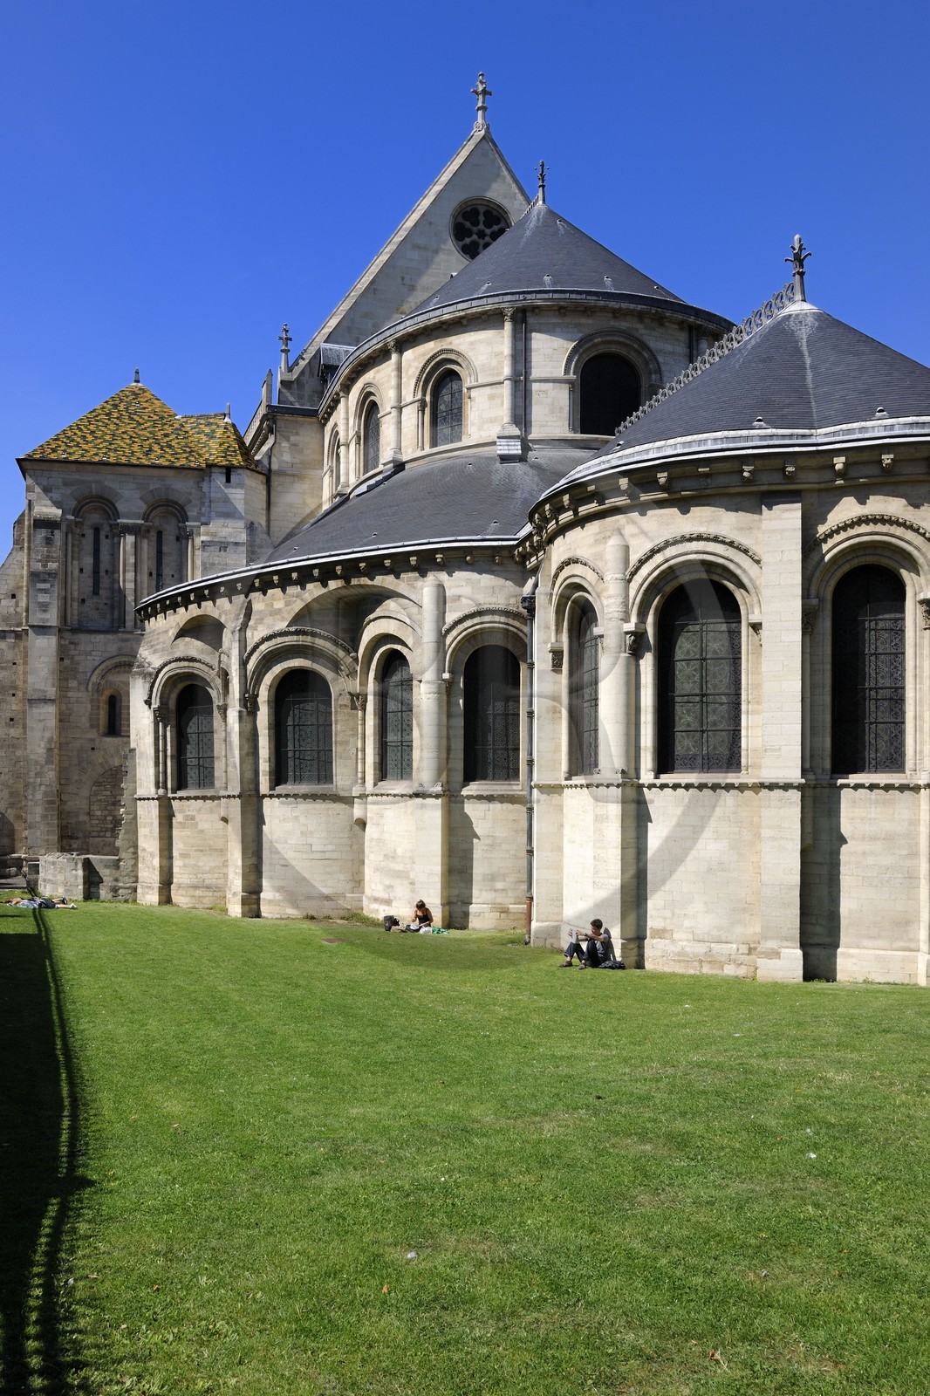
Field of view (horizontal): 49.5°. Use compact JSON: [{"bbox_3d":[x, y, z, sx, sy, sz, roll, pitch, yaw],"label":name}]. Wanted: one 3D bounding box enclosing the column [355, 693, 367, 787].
[{"bbox_3d":[-2.365,0.954,22.900,0.270,2.160,0.280,0,-2,3],"label":"column"}]

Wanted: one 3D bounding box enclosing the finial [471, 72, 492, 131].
[{"bbox_3d":[0.771,-27.229,46.000,0.880,2.500,0.550,0,-2,-13],"label":"finial"}]

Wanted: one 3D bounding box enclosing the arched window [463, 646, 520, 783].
[{"bbox_3d":[0.623,0.390,24.000,1.360,3.260,0.300,0,0,9],"label":"arched window"}]

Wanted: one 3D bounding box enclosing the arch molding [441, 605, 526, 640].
[{"bbox_3d":[0.513,-1.770,23.700,2.100,0.840,0.300,0,0,9],"label":"arch molding"}]

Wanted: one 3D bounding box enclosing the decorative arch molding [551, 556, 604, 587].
[{"bbox_3d":[2.072,-2.335,18.600,0.300,0.680,2.100,0,0,-22],"label":"decorative arch molding"}]

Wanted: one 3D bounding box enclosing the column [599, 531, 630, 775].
[{"bbox_3d":[2.608,-0.781,17.600,0.520,4.250,0.480,0,0,0],"label":"column"}]

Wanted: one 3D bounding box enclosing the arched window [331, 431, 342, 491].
[{"bbox_3d":[-4.473,-8.228,35.200,0.300,2.200,1.250,0,0,-18],"label":"arched window"}]

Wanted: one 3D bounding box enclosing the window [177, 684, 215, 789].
[{"bbox_3d":[-8.004,1.149,29.900,1.450,3.150,0.300,-1,-2,30],"label":"window"}]

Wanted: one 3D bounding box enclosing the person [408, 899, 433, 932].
[{"bbox_3d":[-1.038,5.116,23.700,0.480,0.750,0.500,-2,-3,38],"label":"person"}]

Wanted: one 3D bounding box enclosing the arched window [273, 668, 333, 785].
[{"bbox_3d":[-3.685,0.687,23.100,1.330,2.670,0.300,0,-2,3],"label":"arched window"}]

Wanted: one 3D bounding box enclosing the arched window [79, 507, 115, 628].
[{"bbox_3d":[-14.710,-5.211,40.300,1.420,4.850,0.400,0,-2,-9],"label":"arched window"}]

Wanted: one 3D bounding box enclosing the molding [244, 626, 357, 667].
[{"bbox_3d":[-3.679,-1.162,22.600,2.520,0.940,0.350,0,-2,3],"label":"molding"}]

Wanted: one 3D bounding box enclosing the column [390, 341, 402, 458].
[{"bbox_3d":[-2.088,-8.997,30.400,0.360,3.520,0.360,0,0,0],"label":"column"}]

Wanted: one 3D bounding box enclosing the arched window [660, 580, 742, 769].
[{"bbox_3d":[3.738,-0.320,16.000,1.300,3.080,0.300,-1,-2,18],"label":"arched window"}]

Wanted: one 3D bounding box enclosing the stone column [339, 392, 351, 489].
[{"bbox_3d":[-4.016,-8.581,33.600,0.380,3.300,0.380,0,0,0],"label":"stone column"}]

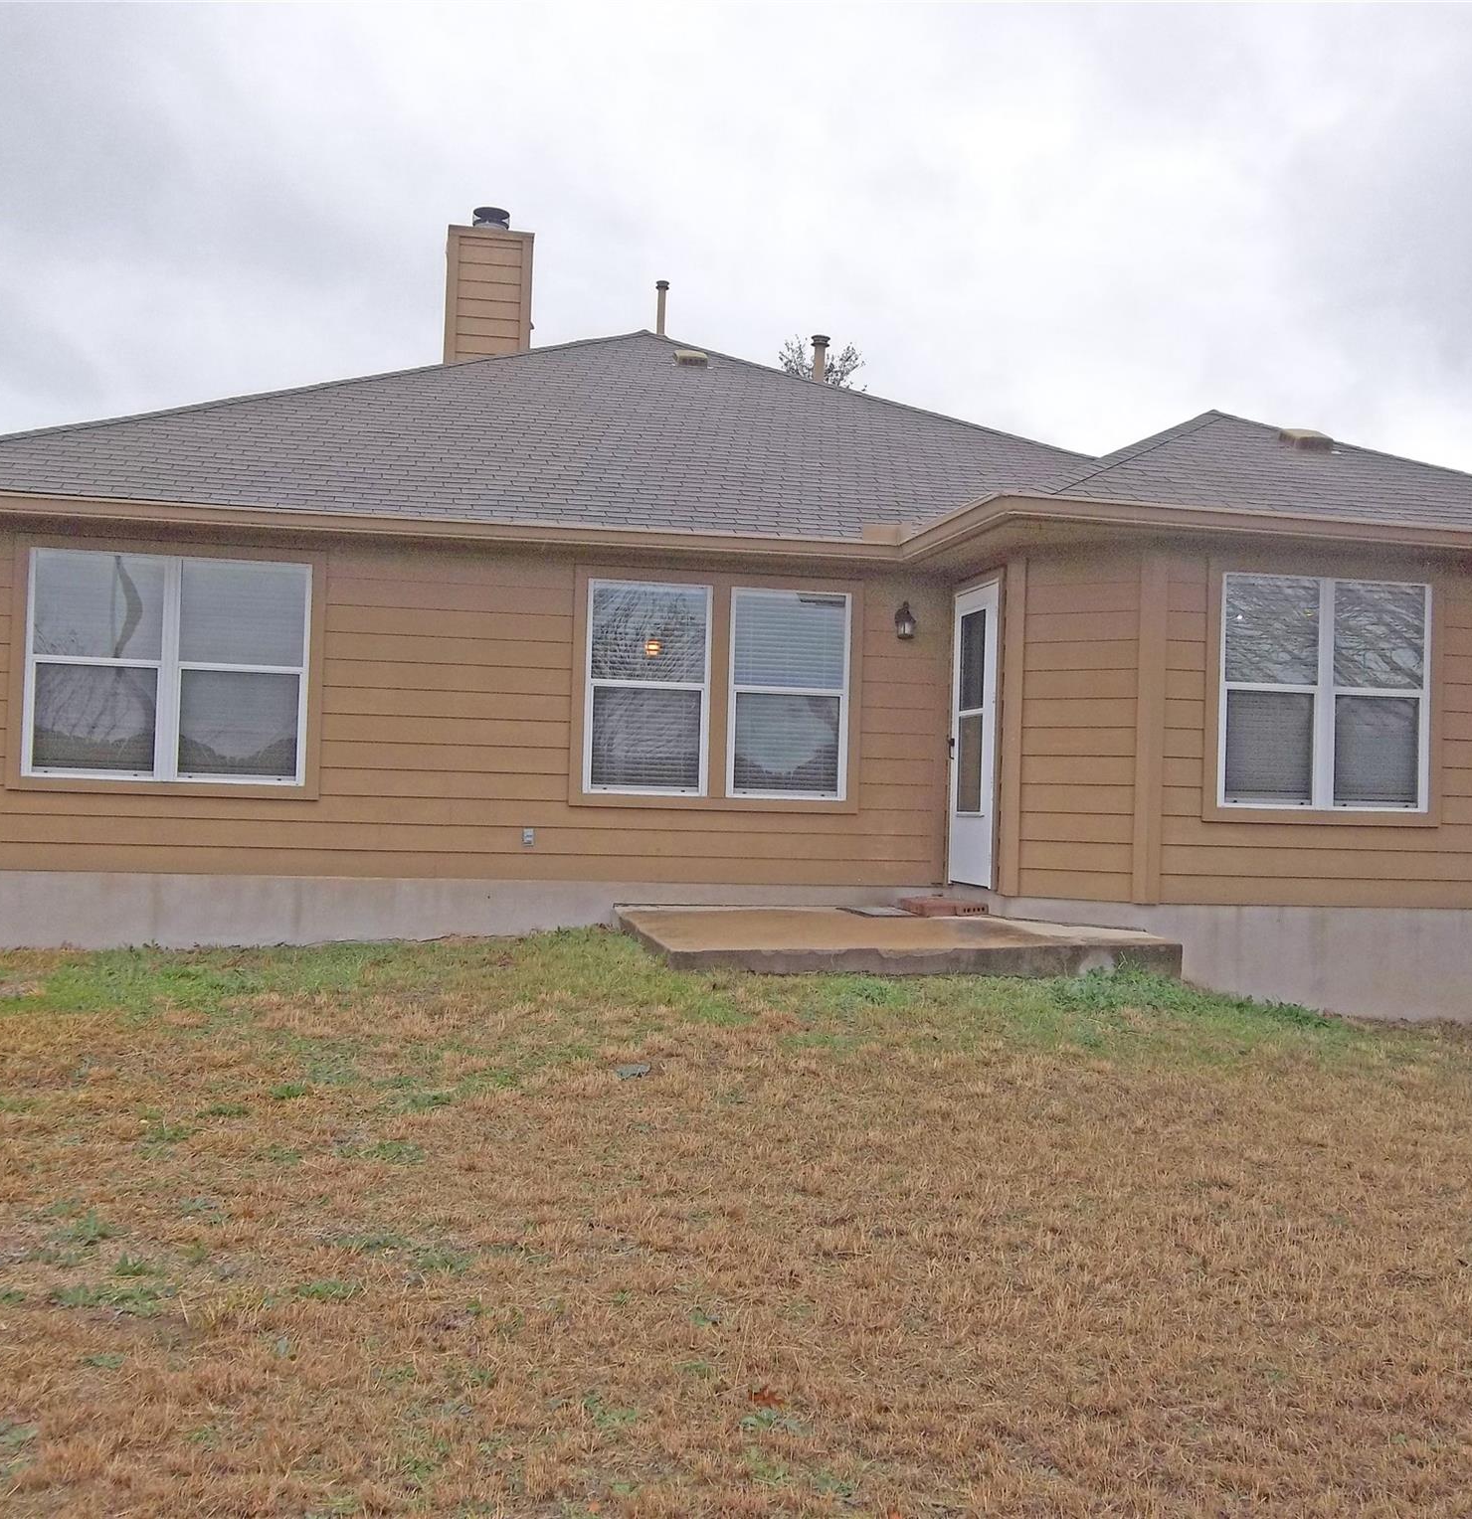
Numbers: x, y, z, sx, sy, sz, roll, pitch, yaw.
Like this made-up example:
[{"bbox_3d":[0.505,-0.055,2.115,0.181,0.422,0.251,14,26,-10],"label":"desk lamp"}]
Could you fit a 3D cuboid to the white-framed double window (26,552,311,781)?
[{"bbox_3d":[-3.738,-0.600,10.472,1.771,1.484,0.091,2,-2,-12],"label":"white-framed double window"}]

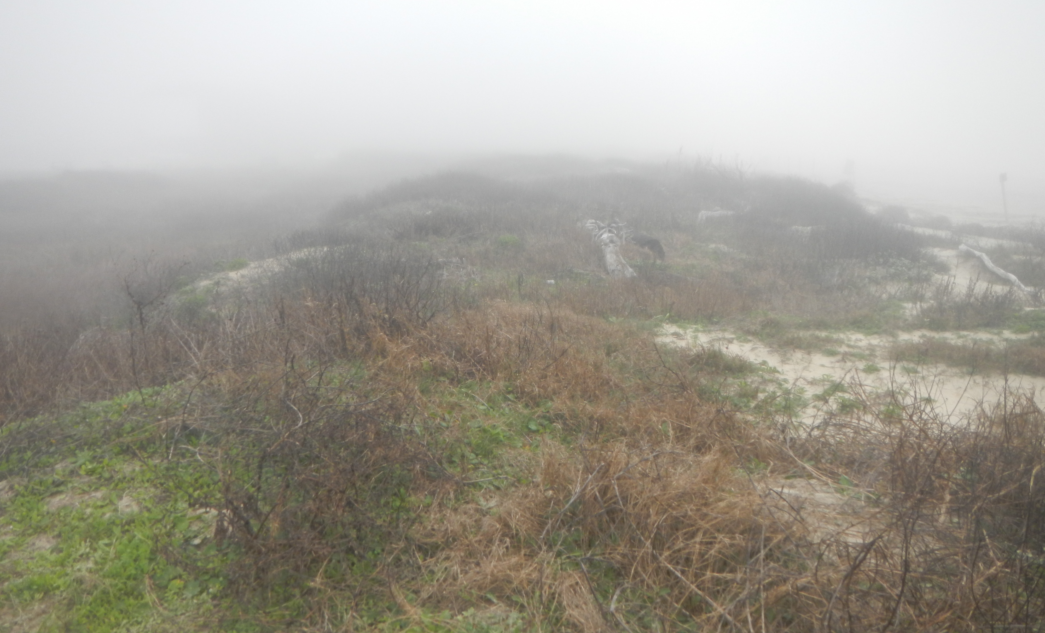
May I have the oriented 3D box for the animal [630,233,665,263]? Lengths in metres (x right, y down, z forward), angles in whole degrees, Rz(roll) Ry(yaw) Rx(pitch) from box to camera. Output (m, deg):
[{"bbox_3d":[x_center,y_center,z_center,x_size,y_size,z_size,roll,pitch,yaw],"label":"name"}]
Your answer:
[{"bbox_3d":[2.544,-1.420,17.500,0.920,0.620,0.280,8,13,36],"label":"animal"}]

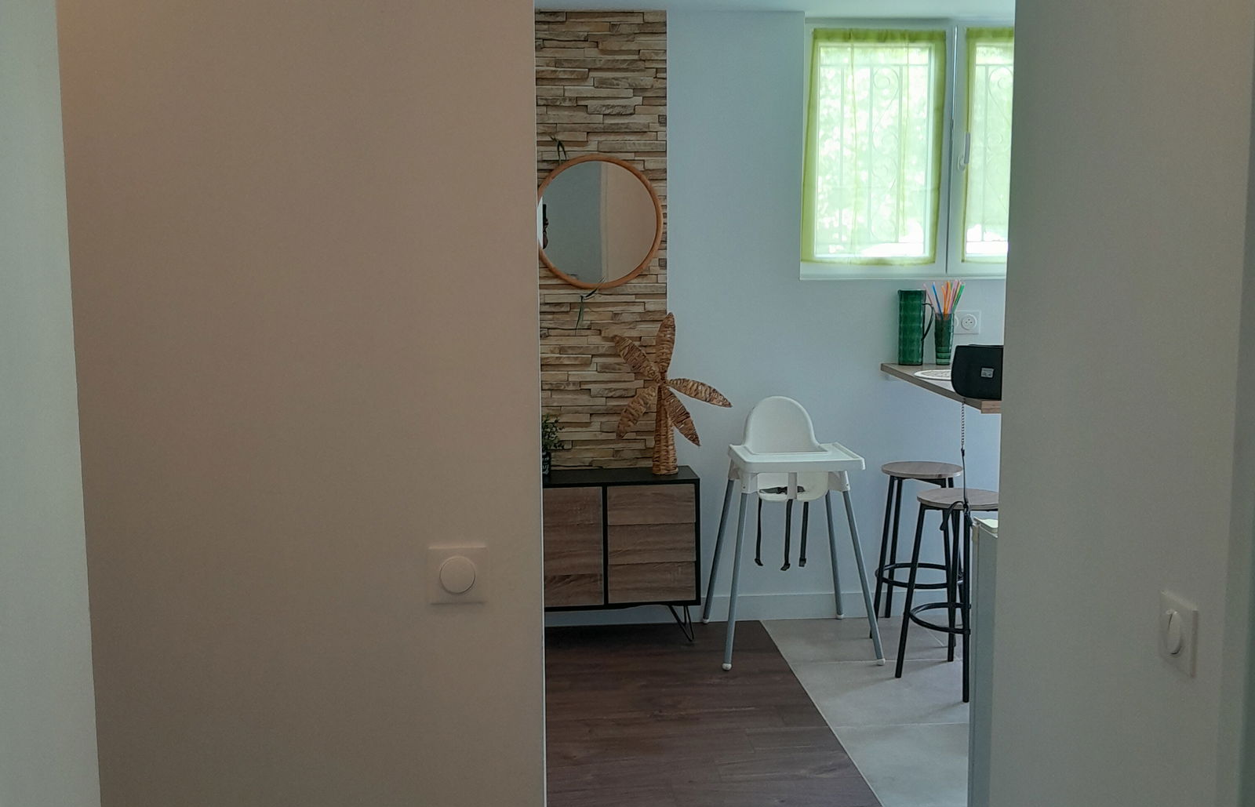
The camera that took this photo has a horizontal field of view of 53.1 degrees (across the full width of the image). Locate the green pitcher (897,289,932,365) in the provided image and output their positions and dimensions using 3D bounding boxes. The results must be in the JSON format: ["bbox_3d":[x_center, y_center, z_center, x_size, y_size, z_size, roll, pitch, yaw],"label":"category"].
[{"bbox_3d":[1.100,-0.289,4.793,0.139,0.284,0.100,-1,7,-11],"label":"green pitcher"}]

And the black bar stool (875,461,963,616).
[{"bbox_3d":[1.112,0.554,4.748,0.345,0.634,0.345,2,7,19],"label":"black bar stool"}]

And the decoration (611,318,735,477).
[{"bbox_3d":[0.166,-0.035,4.687,0.446,0.602,0.200,-1,7,-5],"label":"decoration"}]

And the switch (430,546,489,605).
[{"bbox_3d":[-0.250,0.254,1.854,0.083,0.083,0.012,-1,7,-5],"label":"switch"}]

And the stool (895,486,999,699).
[{"bbox_3d":[1.116,0.620,4.196,0.345,0.634,0.345,0,7,0],"label":"stool"}]

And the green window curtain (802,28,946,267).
[{"bbox_3d":[0.952,-0.986,4.870,0.595,0.930,0.060,-1,7,-5],"label":"green window curtain"}]

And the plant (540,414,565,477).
[{"bbox_3d":[-0.327,0.155,4.660,0.180,0.230,0.170,-1,7,-5],"label":"plant"}]

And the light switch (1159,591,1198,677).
[{"bbox_3d":[0.687,0.287,1.567,0.012,0.083,0.083,-1,7,-5],"label":"light switch"}]

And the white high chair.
[{"bbox_3d":[0.594,0.436,4.613,0.565,0.904,0.600,-1,7,-5],"label":"white high chair"}]

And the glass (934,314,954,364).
[{"bbox_3d":[1.214,-0.244,4.808,0.076,0.197,0.076,-1,7,-5],"label":"glass"}]

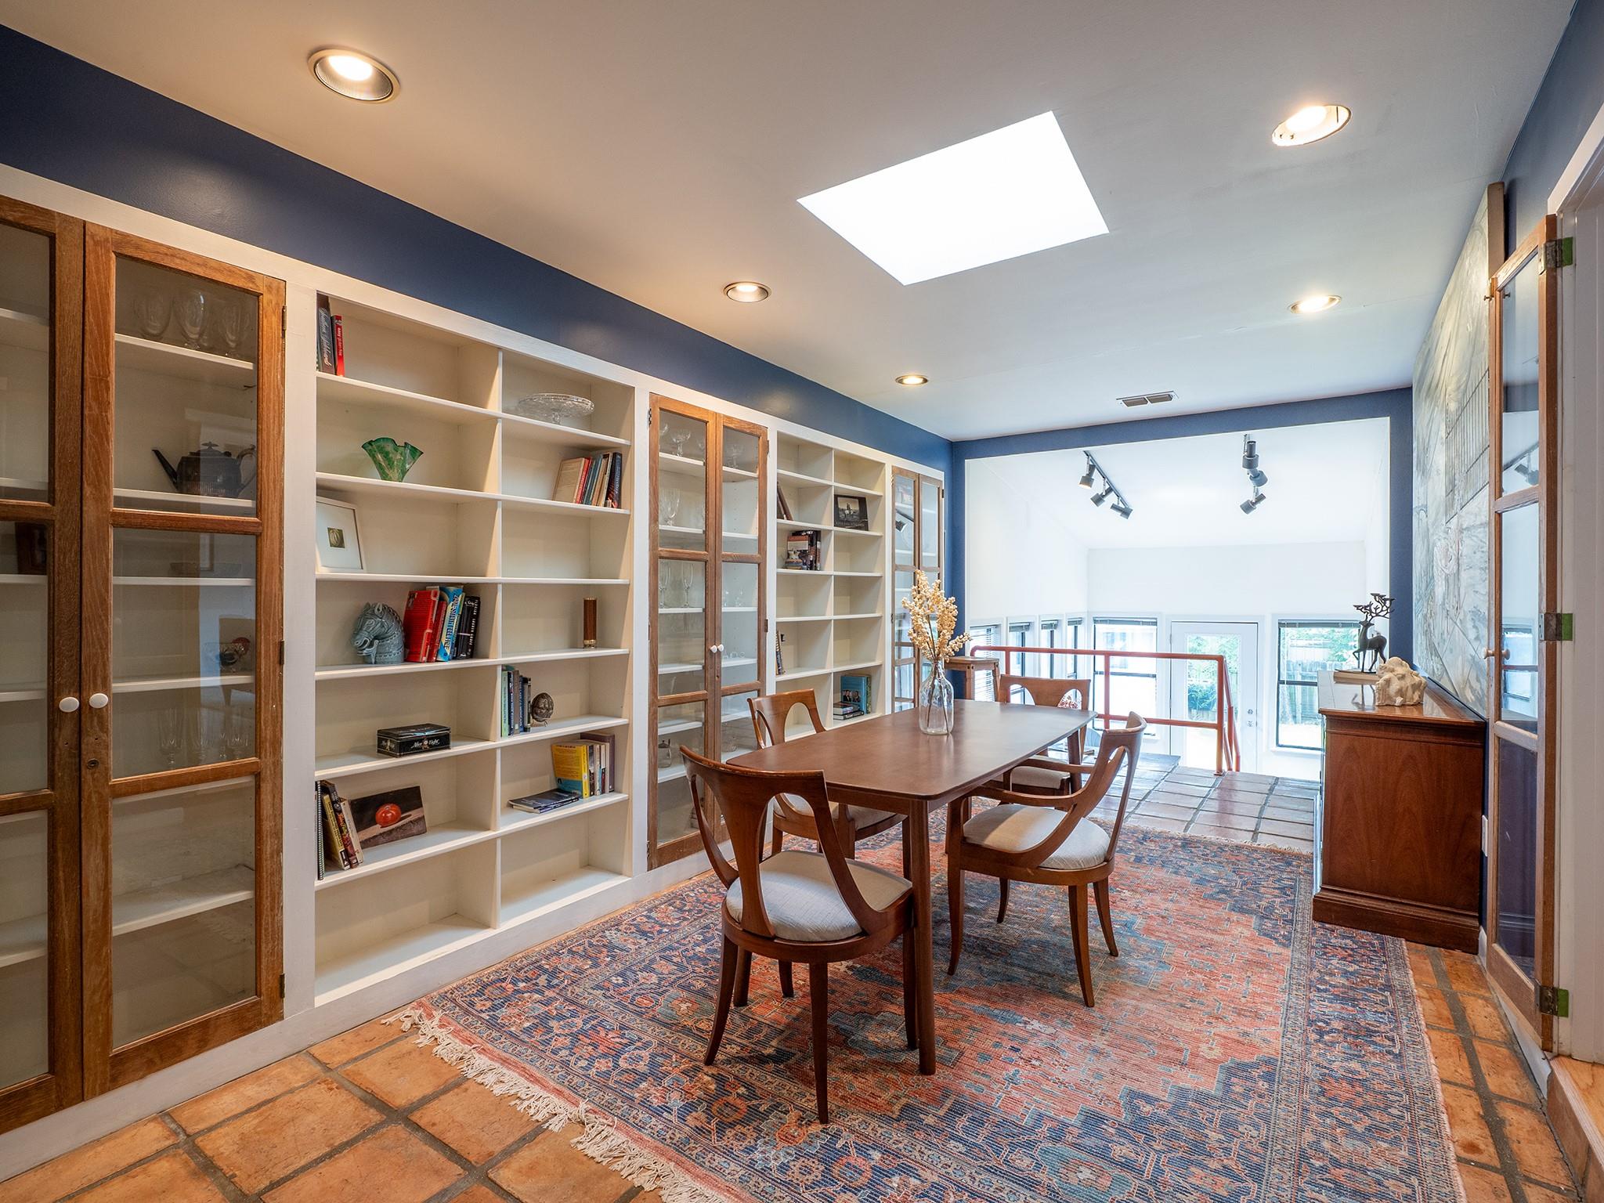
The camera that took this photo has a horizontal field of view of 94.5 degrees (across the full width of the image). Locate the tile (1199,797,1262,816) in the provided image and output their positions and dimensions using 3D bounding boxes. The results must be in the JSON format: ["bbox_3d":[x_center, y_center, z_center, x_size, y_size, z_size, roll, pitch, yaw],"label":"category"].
[{"bbox_3d":[2.585,1.249,4.454,0.290,0.015,0.290,0,0,35],"label":"tile"}]

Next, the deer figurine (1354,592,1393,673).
[{"bbox_3d":[2.909,0.163,3.779,0.165,0.408,0.120,0,0,35],"label":"deer figurine"}]

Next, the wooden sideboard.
[{"bbox_3d":[2.716,0.836,3.490,0.488,0.823,1.808,0,0,35],"label":"wooden sideboard"}]

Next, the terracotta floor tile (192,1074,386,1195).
[{"bbox_3d":[-1.203,1.254,1.751,0.285,0.015,0.275,0,0,35],"label":"terracotta floor tile"}]

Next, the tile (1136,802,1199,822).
[{"bbox_3d":[2.164,1.258,4.406,0.295,0.020,0.295,0,0,35],"label":"tile"}]

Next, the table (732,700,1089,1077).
[{"bbox_3d":[0.565,0.876,2.865,0.765,0.740,1.850,0,0,35],"label":"table"}]

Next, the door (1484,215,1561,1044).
[{"bbox_3d":[1.924,0.075,1.987,0.032,2.030,0.408,0,0,29],"label":"door"}]

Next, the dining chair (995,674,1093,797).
[{"bbox_3d":[1.155,0.820,3.651,0.470,0.840,0.540,0,0,35],"label":"dining chair"}]

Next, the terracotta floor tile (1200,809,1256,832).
[{"bbox_3d":[2.400,1.250,4.194,0.290,0.015,0.290,0,0,35],"label":"terracotta floor tile"}]

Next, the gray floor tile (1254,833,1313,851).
[{"bbox_3d":[2.498,1.260,3.783,0.295,0.020,0.295,0,0,35],"label":"gray floor tile"}]

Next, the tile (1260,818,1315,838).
[{"bbox_3d":[2.681,1.260,4.043,0.295,0.020,0.295,0,0,35],"label":"tile"}]

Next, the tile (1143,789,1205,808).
[{"bbox_3d":[2.346,1.258,4.665,0.295,0.020,0.295,0,0,35],"label":"tile"}]

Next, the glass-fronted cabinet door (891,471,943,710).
[{"bbox_3d":[0.796,0.122,5.158,0.035,1.992,0.803,0,0,35],"label":"glass-fronted cabinet door"}]

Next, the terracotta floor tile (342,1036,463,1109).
[{"bbox_3d":[-1.030,1.254,2.006,0.280,0.015,0.280,0,0,35],"label":"terracotta floor tile"}]

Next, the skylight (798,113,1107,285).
[{"bbox_3d":[0.495,-1.224,2.310,0.735,0.050,0.718,0,0,35],"label":"skylight"}]

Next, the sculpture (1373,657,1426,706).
[{"bbox_3d":[2.461,0.327,3.050,0.170,0.190,0.150,0,0,35],"label":"sculpture"}]

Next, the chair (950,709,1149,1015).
[{"bbox_3d":[0.869,0.816,2.523,0.560,0.860,0.540,0,0,35],"label":"chair"}]

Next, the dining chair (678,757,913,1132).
[{"bbox_3d":[-0.006,0.814,1.990,0.500,0.860,0.550,0,0,35],"label":"dining chair"}]

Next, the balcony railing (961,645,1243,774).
[{"bbox_3d":[2.306,0.825,5.956,1.980,0.840,0.120,0,0,35],"label":"balcony railing"}]

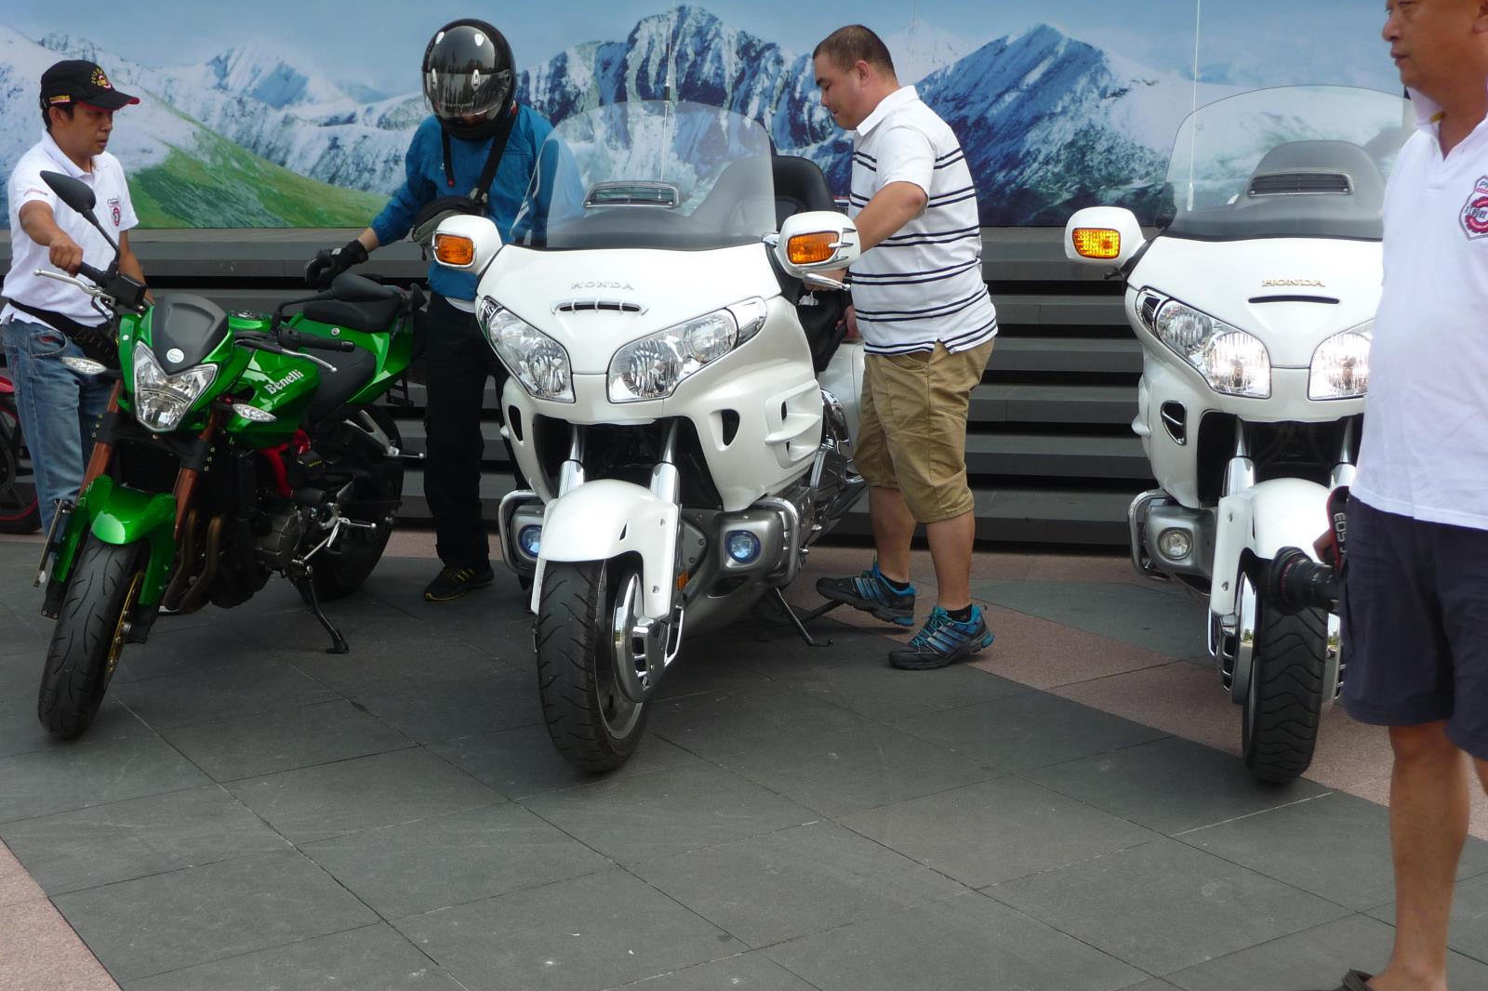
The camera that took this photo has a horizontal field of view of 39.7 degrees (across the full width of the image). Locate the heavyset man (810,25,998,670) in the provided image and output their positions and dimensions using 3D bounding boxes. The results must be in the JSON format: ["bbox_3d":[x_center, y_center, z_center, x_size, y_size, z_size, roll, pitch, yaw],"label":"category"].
[{"bbox_3d":[0.432,-0.412,5.624,0.540,1.690,0.560,-3,10,-11],"label":"heavyset man"}]

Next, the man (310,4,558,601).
[{"bbox_3d":[-0.921,-0.565,6.421,0.820,1.770,0.480,3,11,24],"label":"man"}]

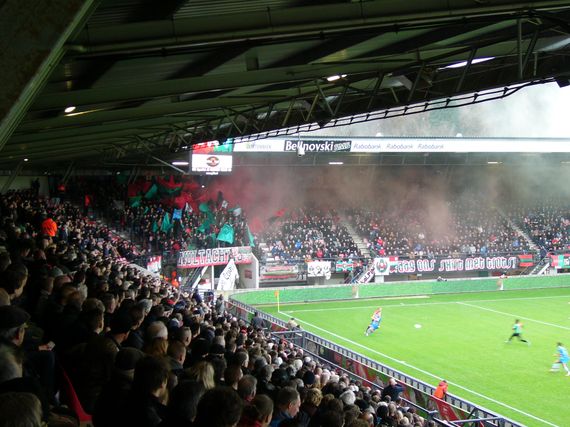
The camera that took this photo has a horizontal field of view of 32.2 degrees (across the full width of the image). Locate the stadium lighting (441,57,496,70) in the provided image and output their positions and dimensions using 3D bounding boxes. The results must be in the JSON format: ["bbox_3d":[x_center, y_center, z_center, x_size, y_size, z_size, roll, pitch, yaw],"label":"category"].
[{"bbox_3d":[4.805,-3.949,26.000,0.300,0.200,2.400,-1,2,-21],"label":"stadium lighting"}]

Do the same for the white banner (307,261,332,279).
[{"bbox_3d":[2.808,4.558,80.386,2.100,1.300,0.100,-1,2,-17],"label":"white banner"}]

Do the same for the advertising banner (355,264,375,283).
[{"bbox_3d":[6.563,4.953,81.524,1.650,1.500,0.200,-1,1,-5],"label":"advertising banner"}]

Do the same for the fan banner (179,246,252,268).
[{"bbox_3d":[-5.458,3.431,77.000,6.200,1.350,0.150,-2,2,-25],"label":"fan banner"}]

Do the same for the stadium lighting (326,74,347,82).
[{"bbox_3d":[1.580,-4.101,30.000,0.300,0.200,1.400,-1,2,-21],"label":"stadium lighting"}]

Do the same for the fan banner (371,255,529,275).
[{"bbox_3d":[14.304,4.287,83.839,14.800,1.350,0.150,-1,2,-17],"label":"fan banner"}]

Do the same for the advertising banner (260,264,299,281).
[{"bbox_3d":[-0.442,4.744,79.413,3.100,1.150,0.100,-1,2,-17],"label":"advertising banner"}]

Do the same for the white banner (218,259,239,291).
[{"bbox_3d":[-4.377,4.725,76.500,1.600,2.500,0.200,-1,1,-9],"label":"white banner"}]

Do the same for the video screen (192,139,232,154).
[{"bbox_3d":[-5.430,-5.020,74.210,0.300,1.190,4.290,1,2,40],"label":"video screen"}]

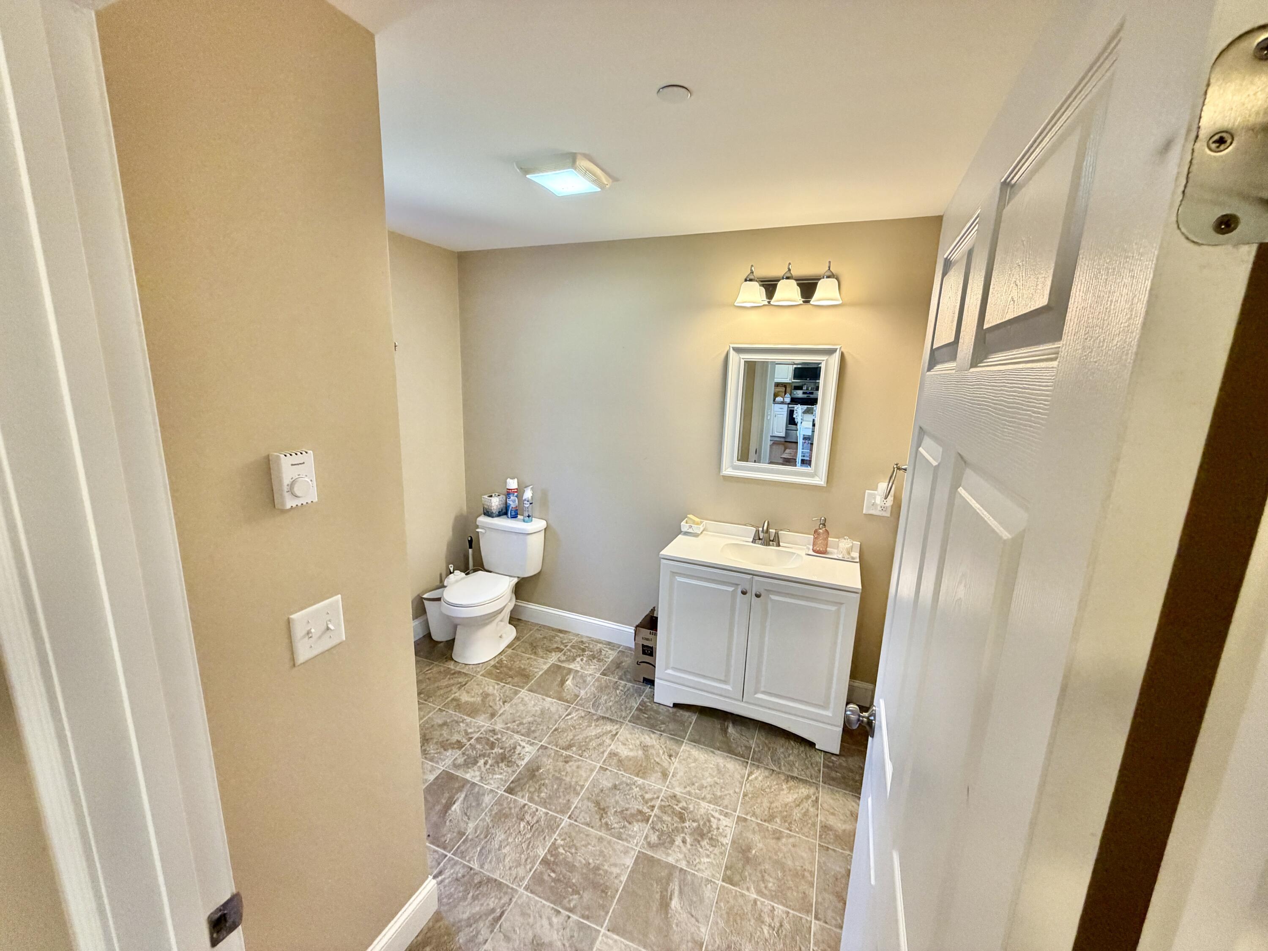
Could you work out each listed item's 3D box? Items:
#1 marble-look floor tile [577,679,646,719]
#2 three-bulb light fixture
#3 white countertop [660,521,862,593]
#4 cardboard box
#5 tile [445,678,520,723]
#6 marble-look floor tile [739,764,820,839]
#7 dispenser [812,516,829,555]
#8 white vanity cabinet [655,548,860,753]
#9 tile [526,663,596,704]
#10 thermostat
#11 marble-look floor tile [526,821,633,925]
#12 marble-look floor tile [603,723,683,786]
[{"bbox_3d":[-0.114,1.194,2.754,0.297,0.010,0.297,7,13,21],"label":"marble-look floor tile"},{"bbox_3d":[0.728,-0.896,2.408,0.487,0.188,0.183,7,13,22],"label":"three-bulb light fixture"},{"bbox_3d":[0.646,0.379,2.590,0.924,0.092,0.477,7,13,22],"label":"white countertop"},{"bbox_3d":[0.130,0.983,2.974,0.140,0.335,0.290,7,13,22],"label":"cardboard box"},{"bbox_3d":[-0.795,1.186,2.710,0.302,0.010,0.302,7,13,22],"label":"tile"},{"bbox_3d":[0.614,1.351,2.136,0.300,0.010,0.300,7,13,22],"label":"marble-look floor tile"},{"bbox_3d":[0.938,0.298,2.584,0.088,0.187,0.070,0,12,-9],"label":"dispenser"},{"bbox_3d":[0.630,0.812,2.661,0.918,0.830,0.432,7,13,21],"label":"white vanity cabinet"},{"bbox_3d":[-0.395,1.158,2.861,0.300,0.010,0.300,7,13,22],"label":"tile"},{"bbox_3d":[-0.703,0.008,1.064,0.038,0.111,0.068,7,13,22],"label":"thermostat"},{"bbox_3d":[-0.182,1.400,1.818,0.302,0.010,0.302,7,13,22],"label":"marble-look floor tile"},{"bbox_3d":[0.051,1.283,2.361,0.300,0.010,0.300,7,13,22],"label":"marble-look floor tile"}]

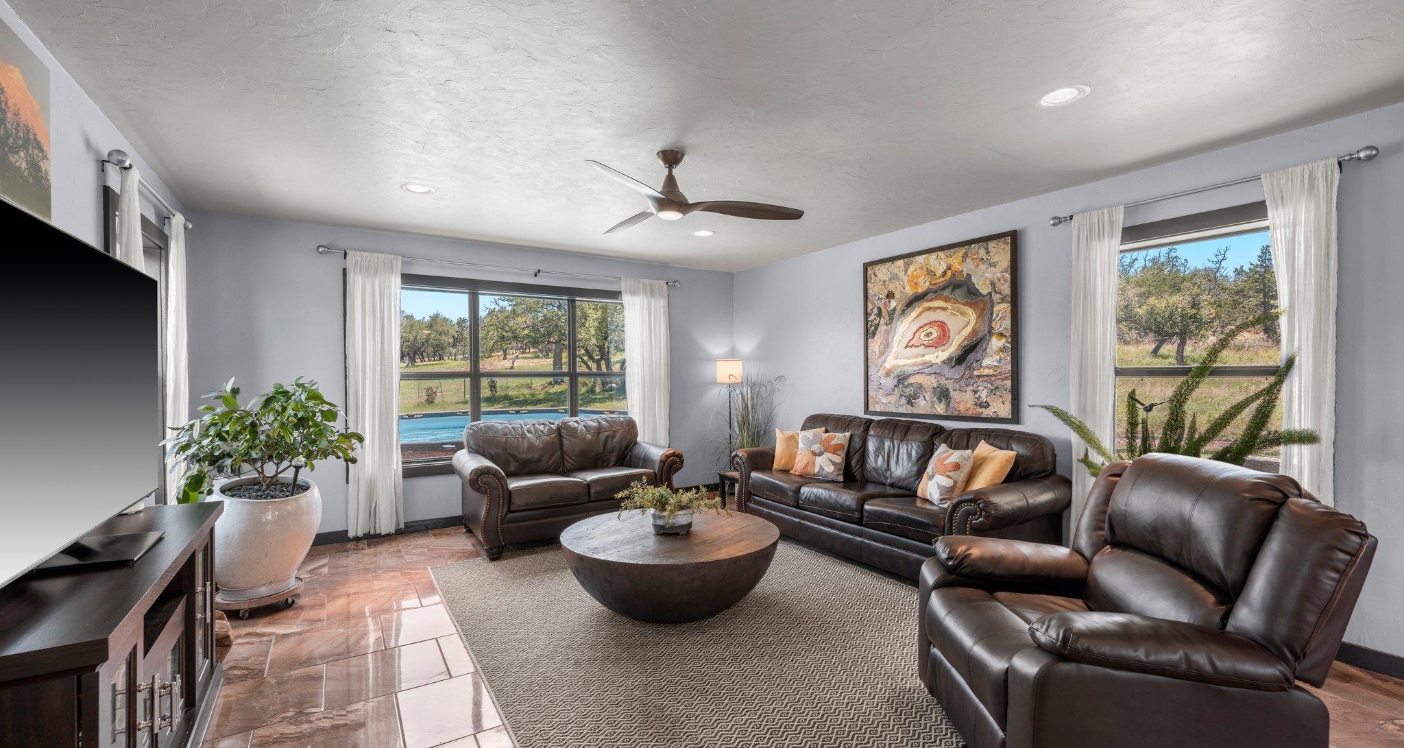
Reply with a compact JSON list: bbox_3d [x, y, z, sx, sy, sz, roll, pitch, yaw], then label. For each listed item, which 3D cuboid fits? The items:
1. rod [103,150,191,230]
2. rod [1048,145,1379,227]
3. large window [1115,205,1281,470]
[{"bbox_3d":[-2.920,-0.937,2.921,0.110,0.080,1.440,0,0,-34],"label":"rod"},{"bbox_3d":[2.563,-0.936,2.896,0.120,0.090,1.300,0,0,-34],"label":"rod"},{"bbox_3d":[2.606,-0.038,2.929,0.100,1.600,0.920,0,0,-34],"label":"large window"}]

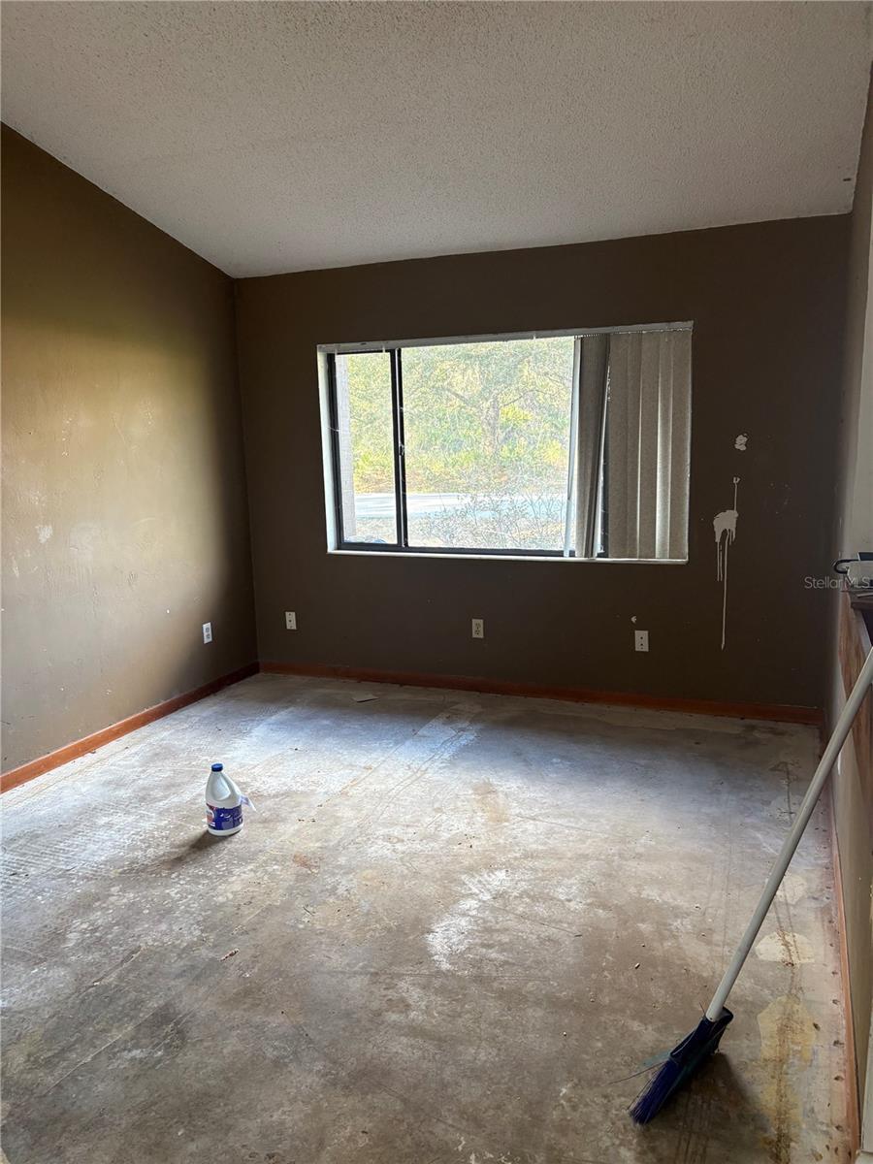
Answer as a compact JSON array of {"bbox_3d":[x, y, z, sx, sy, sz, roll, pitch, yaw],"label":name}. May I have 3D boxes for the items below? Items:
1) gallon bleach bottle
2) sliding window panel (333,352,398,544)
[{"bbox_3d":[-0.836,0.850,3.448,0.155,0.268,0.142,-5,11,-21],"label":"gallon bleach bottle"},{"bbox_3d":[-0.428,-0.801,5.301,0.411,1.145,0.050,3,11,22],"label":"sliding window panel"}]

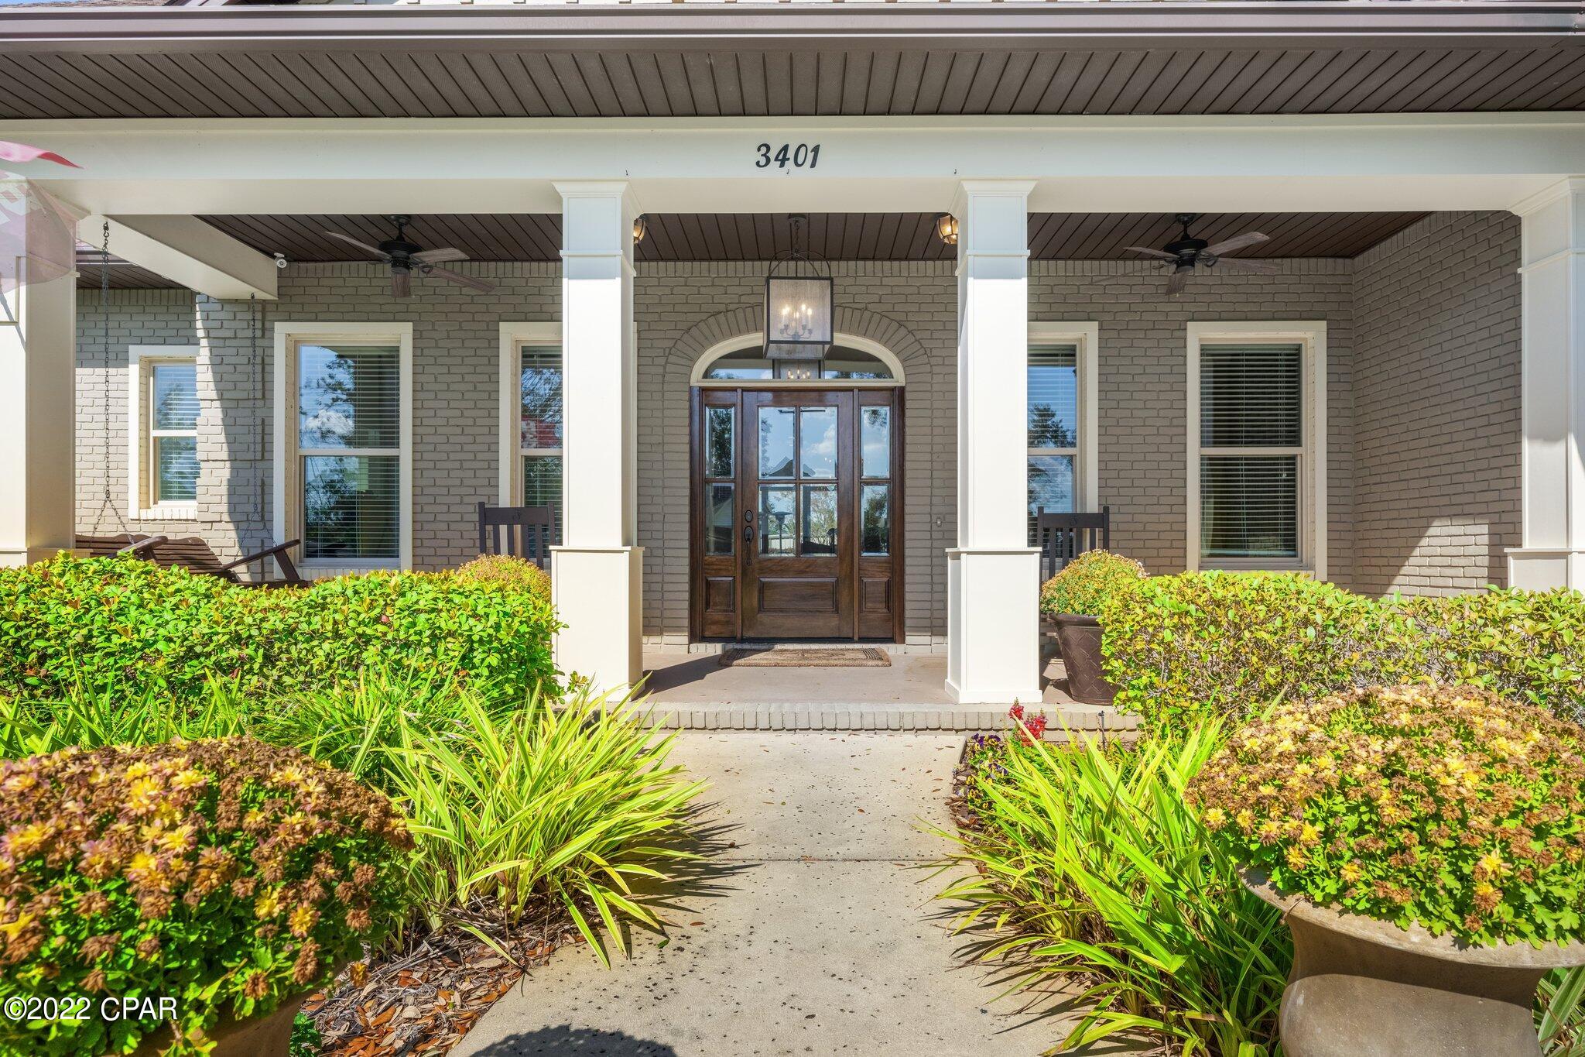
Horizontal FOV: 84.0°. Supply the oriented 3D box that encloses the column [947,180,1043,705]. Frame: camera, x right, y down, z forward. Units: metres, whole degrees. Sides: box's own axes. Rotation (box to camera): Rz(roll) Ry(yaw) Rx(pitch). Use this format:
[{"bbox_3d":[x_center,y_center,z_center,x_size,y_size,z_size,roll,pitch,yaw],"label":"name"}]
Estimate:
[{"bbox_3d":[1.122,-0.465,4.930,0.450,2.800,0.450,0,-1,1],"label":"column"}]

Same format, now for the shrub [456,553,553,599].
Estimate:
[{"bbox_3d":[-1.630,0.315,4.880,0.660,0.360,0.640,0,-1,1],"label":"shrub"}]

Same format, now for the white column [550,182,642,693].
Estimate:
[{"bbox_3d":[-1.080,-0.468,4.930,0.450,2.800,0.450,0,-1,1],"label":"white column"}]

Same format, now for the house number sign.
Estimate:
[{"bbox_3d":[-0.020,-1.974,4.670,0.345,0.131,0.022,0,-1,1],"label":"house number sign"}]

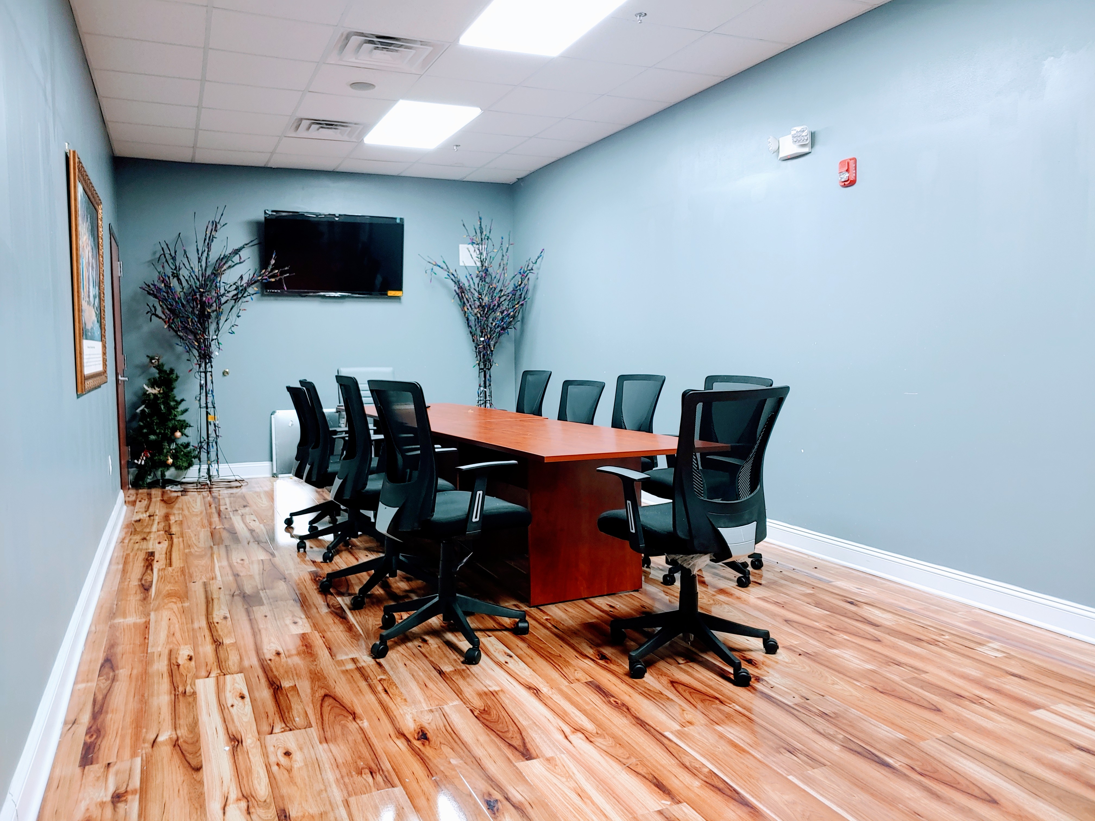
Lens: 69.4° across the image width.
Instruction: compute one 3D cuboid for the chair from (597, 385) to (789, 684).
[{"bbox_3d":[0.549,0.431,3.010,0.650,1.055,0.640,-4,6,-35],"label":"chair"}]

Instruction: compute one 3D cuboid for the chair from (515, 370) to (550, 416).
[{"bbox_3d":[-0.286,0.207,5.999,0.620,1.000,0.620,-4,6,-29],"label":"chair"}]

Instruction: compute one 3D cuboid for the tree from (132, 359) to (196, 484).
[{"bbox_3d":[-3.275,0.107,6.781,0.500,1.160,0.480,-3,6,-25],"label":"tree"}]

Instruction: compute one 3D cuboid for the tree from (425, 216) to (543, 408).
[{"bbox_3d":[-0.617,-0.645,7.566,1.100,2.420,0.950,-3,6,-25],"label":"tree"}]

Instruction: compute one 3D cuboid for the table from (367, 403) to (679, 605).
[{"bbox_3d":[-0.332,0.437,4.904,0.940,0.745,3.050,-4,6,-30],"label":"table"}]

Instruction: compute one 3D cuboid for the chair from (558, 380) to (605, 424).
[{"bbox_3d":[0.043,0.285,5.295,0.620,0.962,0.620,-4,6,-32],"label":"chair"}]

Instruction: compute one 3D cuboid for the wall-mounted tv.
[{"bbox_3d":[-2.003,-1.472,7.518,1.280,0.765,0.075,-3,8,-25],"label":"wall-mounted tv"}]

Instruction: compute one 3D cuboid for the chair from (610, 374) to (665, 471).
[{"bbox_3d":[0.418,0.291,5.024,0.640,1.005,0.650,-3,5,-28],"label":"chair"}]

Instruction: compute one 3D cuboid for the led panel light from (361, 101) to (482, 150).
[{"bbox_3d":[-0.968,-2.148,5.987,0.610,0.060,1.200,-3,6,-25],"label":"led panel light"}]

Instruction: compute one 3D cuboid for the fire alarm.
[{"bbox_3d":[1.575,-1.248,4.149,0.046,0.136,0.088,-3,5,-25],"label":"fire alarm"}]

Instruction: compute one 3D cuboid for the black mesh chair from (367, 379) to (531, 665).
[{"bbox_3d":[-0.419,0.408,3.260,0.640,1.078,0.650,-4,6,-32],"label":"black mesh chair"}]

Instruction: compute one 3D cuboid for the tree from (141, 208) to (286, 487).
[{"bbox_3d":[-2.792,-0.516,6.799,1.170,2.380,0.900,-3,6,-25],"label":"tree"}]

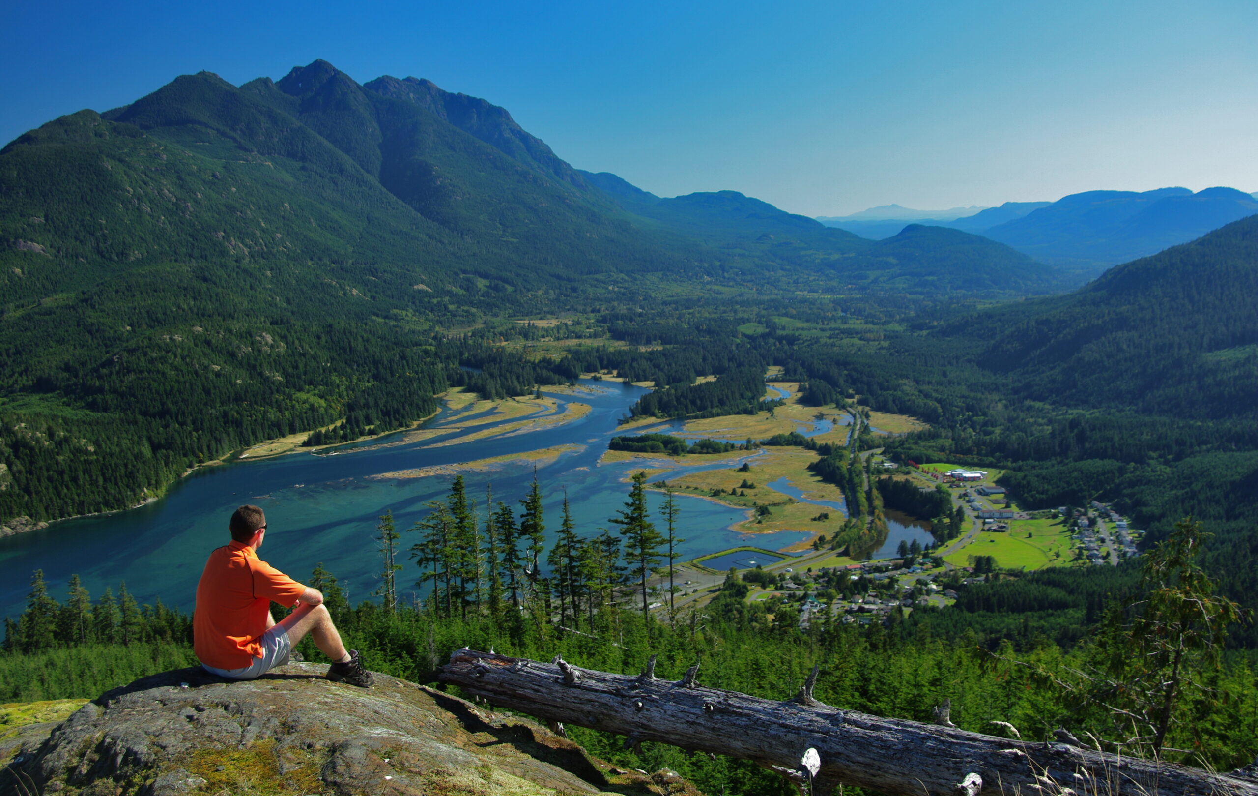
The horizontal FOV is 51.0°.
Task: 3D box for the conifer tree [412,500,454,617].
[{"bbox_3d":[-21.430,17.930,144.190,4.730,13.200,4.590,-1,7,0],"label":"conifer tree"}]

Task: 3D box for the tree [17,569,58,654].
[{"bbox_3d":[-73.640,26.790,164.320,5.140,11.090,4.990,-1,7,0],"label":"tree"}]

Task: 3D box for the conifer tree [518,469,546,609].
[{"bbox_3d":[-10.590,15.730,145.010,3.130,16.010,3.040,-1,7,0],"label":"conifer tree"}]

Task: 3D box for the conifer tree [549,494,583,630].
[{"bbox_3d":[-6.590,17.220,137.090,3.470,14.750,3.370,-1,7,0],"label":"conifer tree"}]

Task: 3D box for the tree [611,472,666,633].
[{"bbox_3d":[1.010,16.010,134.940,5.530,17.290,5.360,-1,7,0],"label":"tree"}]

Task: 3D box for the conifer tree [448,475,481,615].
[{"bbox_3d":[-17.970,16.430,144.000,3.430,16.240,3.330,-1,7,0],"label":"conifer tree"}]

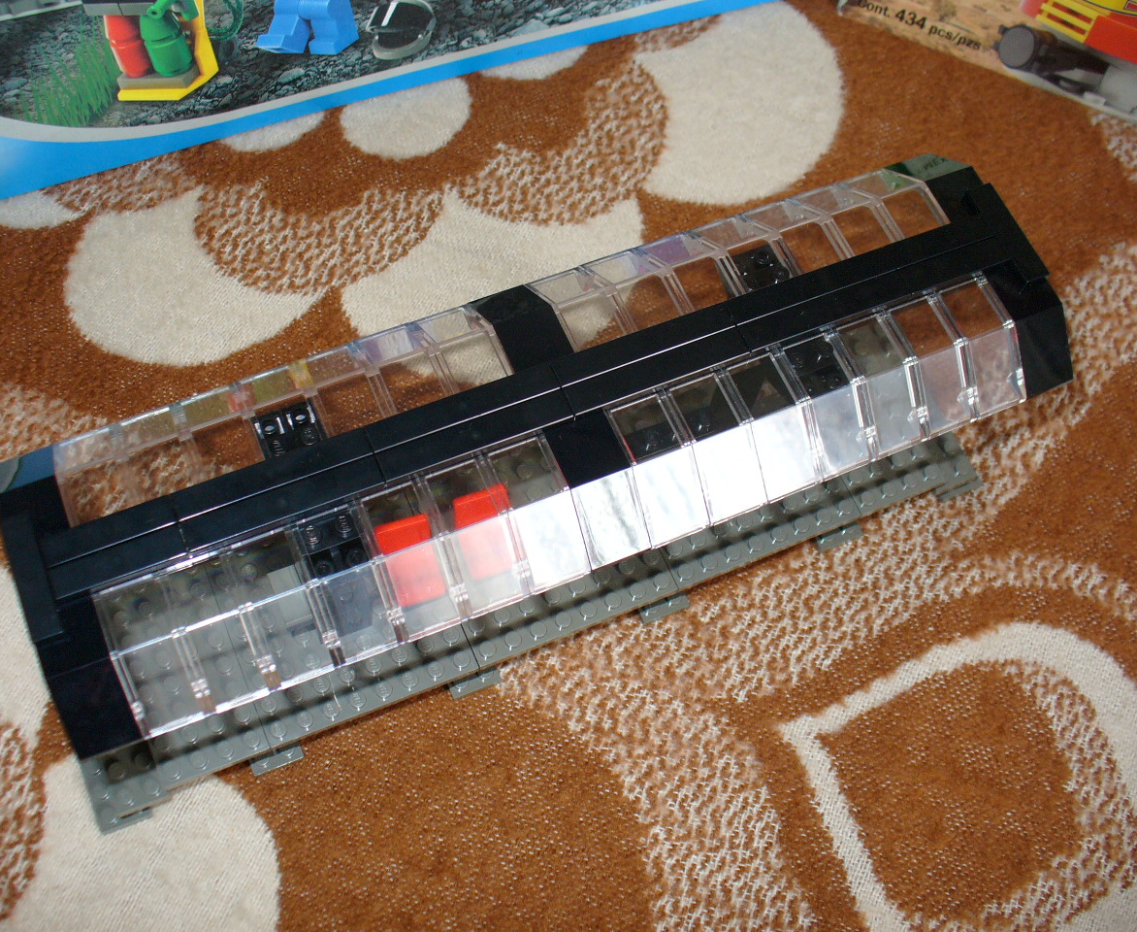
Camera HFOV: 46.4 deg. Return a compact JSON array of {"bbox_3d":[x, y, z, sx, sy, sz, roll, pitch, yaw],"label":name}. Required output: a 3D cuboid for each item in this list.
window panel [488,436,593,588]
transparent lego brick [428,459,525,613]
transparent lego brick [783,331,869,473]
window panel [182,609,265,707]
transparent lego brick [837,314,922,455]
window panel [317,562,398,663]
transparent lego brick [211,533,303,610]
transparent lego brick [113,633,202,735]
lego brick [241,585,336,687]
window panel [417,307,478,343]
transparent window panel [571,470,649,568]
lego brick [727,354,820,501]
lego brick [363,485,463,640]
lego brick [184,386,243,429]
[{"bbox_3d":[-0.008,0.010,0.317,0.016,0.017,0.036,-20,70,-13],"label":"window panel"},{"bbox_3d":[-0.022,0.016,0.315,0.016,0.015,0.035,-20,69,-13],"label":"transparent lego brick"},{"bbox_3d":[0.065,-0.016,0.337,0.016,0.015,0.035,-20,69,-13],"label":"transparent lego brick"},{"bbox_3d":[-0.077,0.044,0.298,0.016,0.003,0.022,-20,110,-13],"label":"window panel"},{"bbox_3d":[0.078,-0.022,0.339,0.016,0.017,0.036,-20,70,-13],"label":"transparent lego brick"},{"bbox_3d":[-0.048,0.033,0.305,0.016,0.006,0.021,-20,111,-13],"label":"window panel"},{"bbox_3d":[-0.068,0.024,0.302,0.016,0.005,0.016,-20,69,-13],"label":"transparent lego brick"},{"bbox_3d":[-0.090,0.049,0.295,0.016,0.003,0.022,-20,110,-13],"label":"transparent lego brick"},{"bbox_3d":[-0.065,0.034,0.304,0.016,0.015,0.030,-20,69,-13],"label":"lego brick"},{"bbox_3d":[-0.029,-0.034,0.336,0.016,0.006,0.021,-20,28,-13],"label":"window panel"},{"bbox_3d":[0.010,0.012,0.319,0.016,0.003,0.022,-20,110,-13],"label":"transparent window panel"},{"bbox_3d":[0.050,-0.011,0.333,0.016,0.015,0.035,-20,69,-13],"label":"lego brick"},{"bbox_3d":[-0.037,0.021,0.310,0.016,0.017,0.036,-20,70,-13],"label":"lego brick"},{"bbox_3d":[-0.087,-0.013,0.324,0.016,0.003,0.022,-20,28,-13],"label":"lego brick"}]

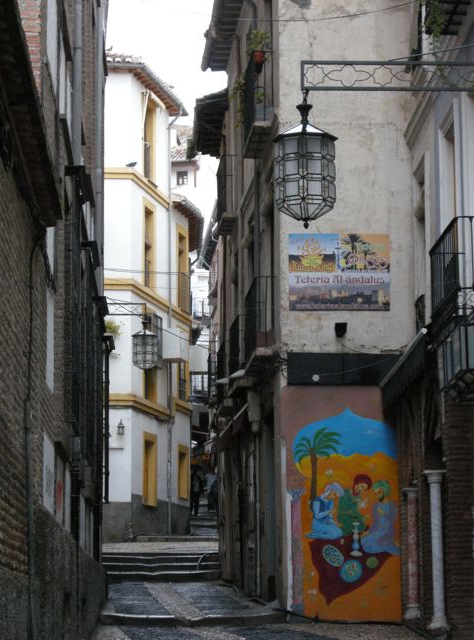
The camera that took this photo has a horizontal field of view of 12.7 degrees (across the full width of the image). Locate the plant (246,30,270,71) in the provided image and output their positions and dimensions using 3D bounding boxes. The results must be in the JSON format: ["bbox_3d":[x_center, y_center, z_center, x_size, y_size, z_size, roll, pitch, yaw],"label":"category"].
[{"bbox_3d":[0.299,-3.932,31.025,0.330,0.580,0.330,0,-8,0],"label":"plant"}]

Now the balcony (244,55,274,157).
[{"bbox_3d":[0.340,-3.226,32.018,0.330,1.130,2.050,1,-8,-4],"label":"balcony"}]

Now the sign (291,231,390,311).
[{"bbox_3d":[1.417,-0.667,29.545,1.410,1.080,0.030,0,-8,-1],"label":"sign"}]

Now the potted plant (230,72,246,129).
[{"bbox_3d":[0.008,-3.388,32.815,0.280,0.820,0.350,1,-8,-4],"label":"potted plant"}]

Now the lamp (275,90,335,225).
[{"bbox_3d":[0.635,-1.479,19.711,0.570,1.190,0.570,0,-8,0],"label":"lamp"}]

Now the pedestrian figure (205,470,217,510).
[{"bbox_3d":[-0.951,6.431,80.908,0.500,1.680,0.350,-2,-8,15],"label":"pedestrian figure"}]

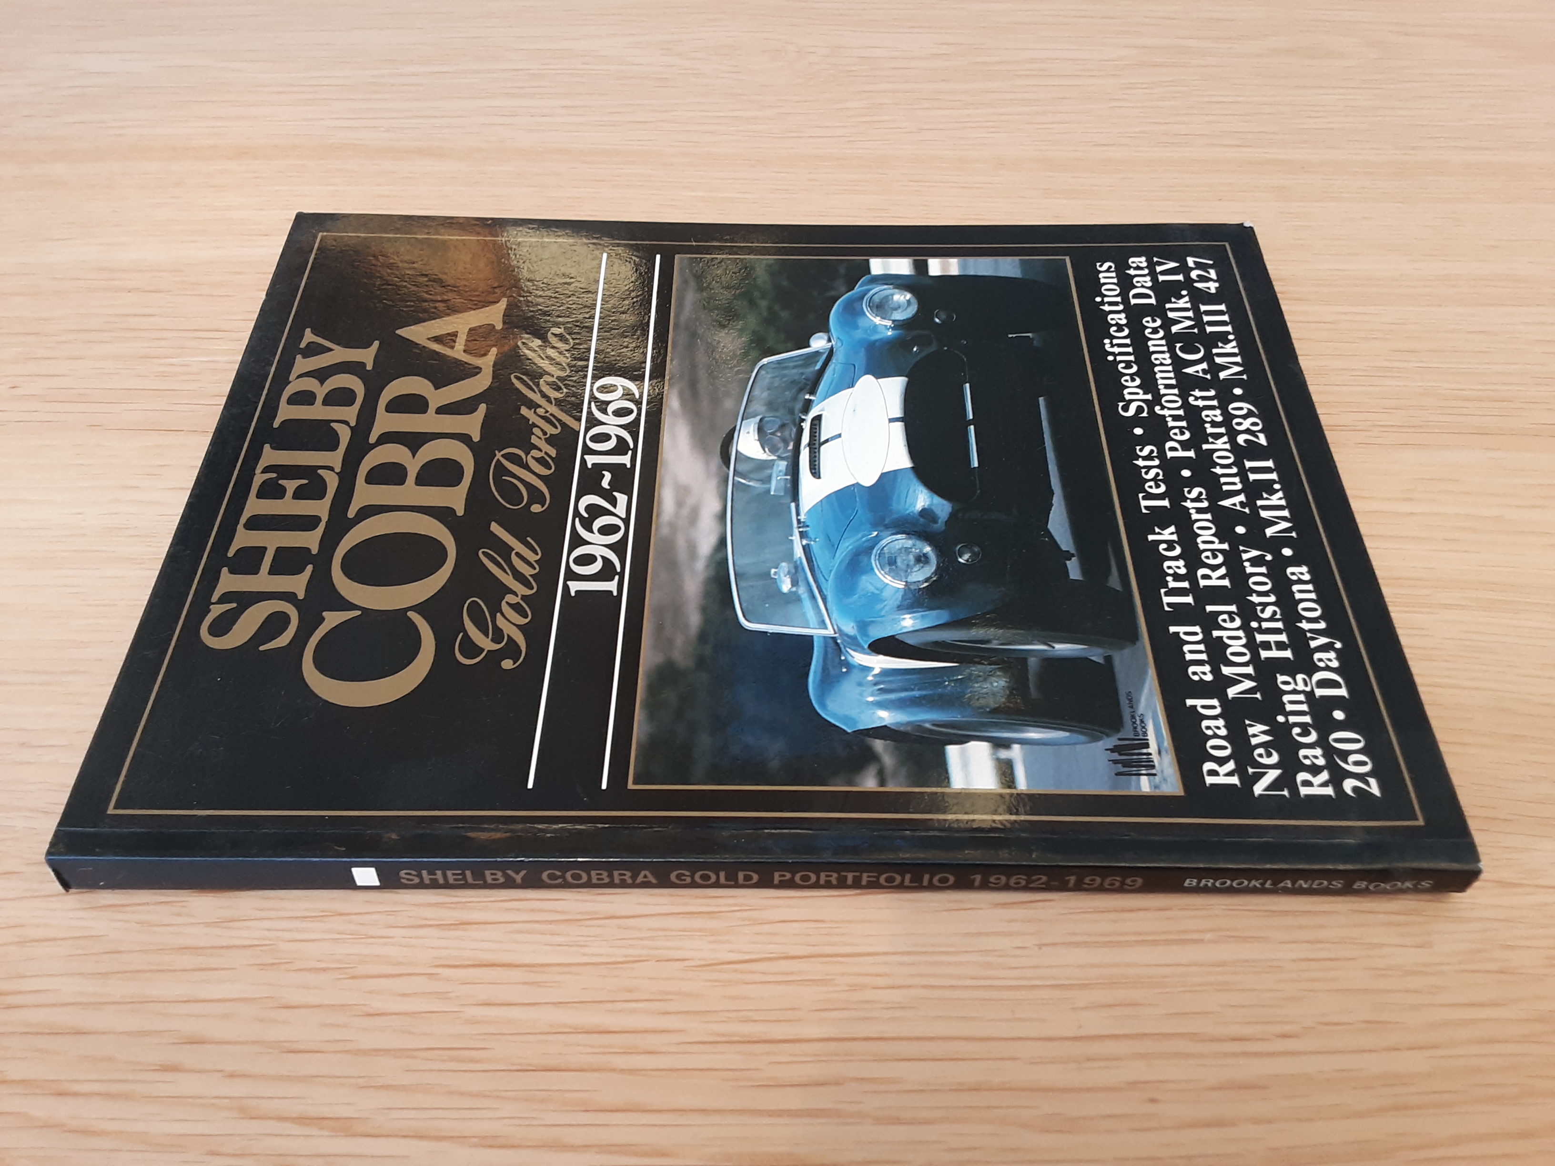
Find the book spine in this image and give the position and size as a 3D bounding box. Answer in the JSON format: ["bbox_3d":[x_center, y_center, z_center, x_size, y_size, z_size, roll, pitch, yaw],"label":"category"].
[{"bbox_3d":[-0.002,0.053,0.245,0.271,0.011,0.010,0,52,0],"label":"book spine"}]

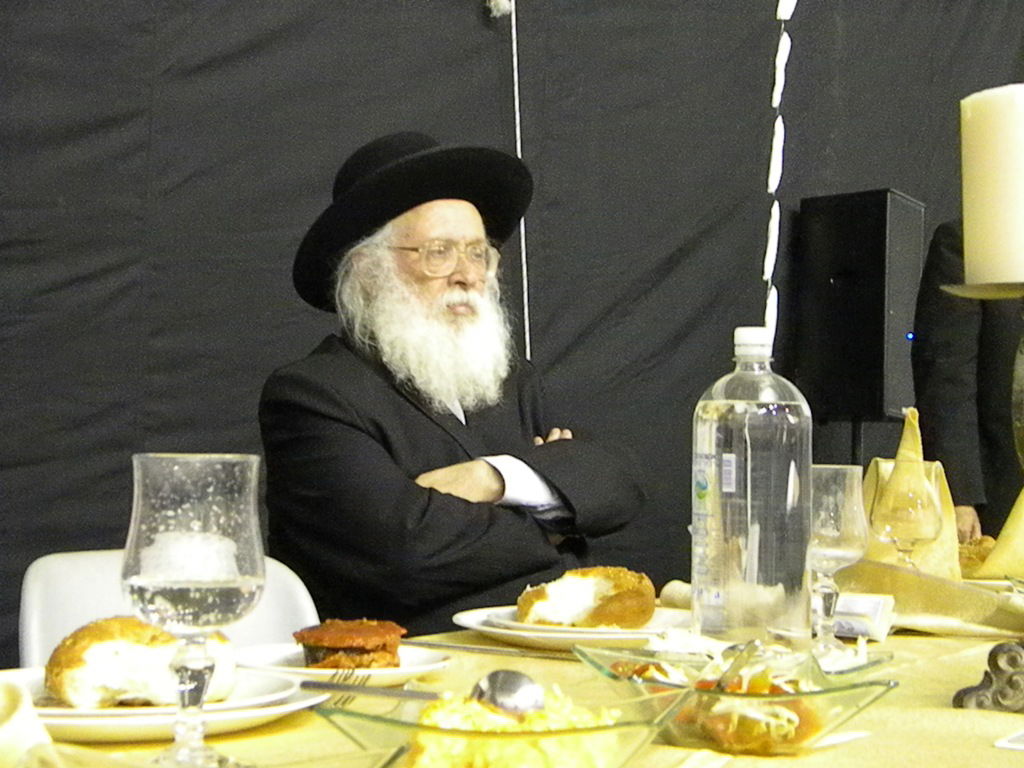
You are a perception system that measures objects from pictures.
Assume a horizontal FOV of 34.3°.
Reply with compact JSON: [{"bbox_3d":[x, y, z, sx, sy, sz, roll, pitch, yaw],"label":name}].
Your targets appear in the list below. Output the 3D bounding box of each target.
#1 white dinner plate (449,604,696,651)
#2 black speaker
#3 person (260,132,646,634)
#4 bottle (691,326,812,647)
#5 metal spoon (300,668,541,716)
[{"bbox_3d":[0.074,0.221,1.475,0.253,0.025,0.253,1,-3,0],"label":"white dinner plate"},{"bbox_3d":[0.976,-0.202,4.654,0.290,0.619,0.335,-1,-3,33],"label":"black speaker"},{"bbox_3d":[-0.065,0.327,2.166,0.580,1.350,0.720,3,-3,-35],"label":"person"},{"bbox_3d":[0.196,0.091,1.350,0.097,0.275,0.097,0,-3,20],"label":"bottle"},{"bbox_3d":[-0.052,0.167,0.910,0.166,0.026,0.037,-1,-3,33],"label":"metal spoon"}]

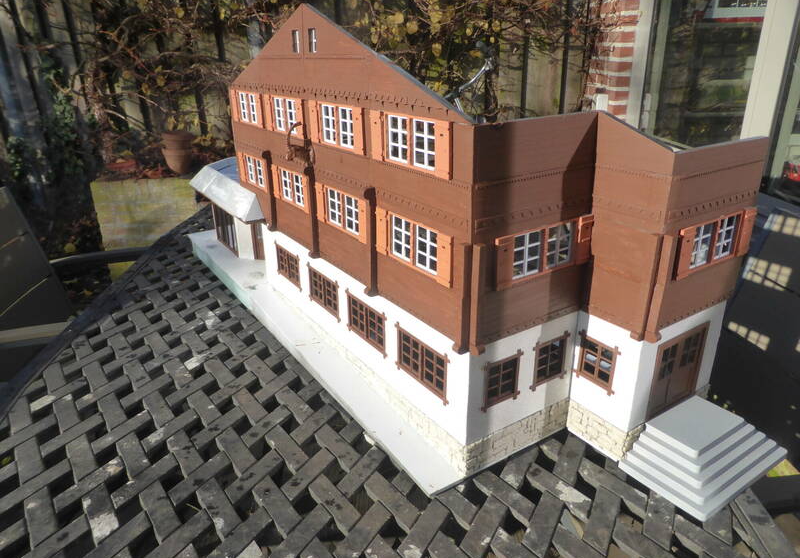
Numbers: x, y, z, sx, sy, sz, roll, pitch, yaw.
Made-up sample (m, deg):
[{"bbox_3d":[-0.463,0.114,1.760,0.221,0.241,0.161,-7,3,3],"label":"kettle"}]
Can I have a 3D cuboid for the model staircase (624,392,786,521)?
[{"bbox_3d":[0.319,0.173,0.575,0.160,0.042,0.089,-14,26,-30],"label":"model staircase"}]

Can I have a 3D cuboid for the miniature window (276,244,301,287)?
[{"bbox_3d":[-0.204,-0.024,1.010,0.009,0.060,0.106,-15,26,-30],"label":"miniature window"}]

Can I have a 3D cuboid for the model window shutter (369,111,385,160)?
[{"bbox_3d":[-0.024,-0.159,0.618,0.004,0.052,0.025,-14,25,-30],"label":"model window shutter"}]

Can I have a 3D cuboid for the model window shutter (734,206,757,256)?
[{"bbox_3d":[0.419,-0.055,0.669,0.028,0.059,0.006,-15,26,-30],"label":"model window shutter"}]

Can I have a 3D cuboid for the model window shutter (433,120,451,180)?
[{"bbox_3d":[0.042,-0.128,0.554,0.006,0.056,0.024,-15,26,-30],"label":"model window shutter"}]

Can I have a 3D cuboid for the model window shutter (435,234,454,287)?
[{"bbox_3d":[0.041,-0.016,0.503,0.006,0.049,0.025,-14,26,-30],"label":"model window shutter"}]

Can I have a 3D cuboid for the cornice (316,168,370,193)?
[{"bbox_3d":[-0.081,-0.134,0.755,0.006,0.013,0.160,-15,26,-30],"label":"cornice"}]

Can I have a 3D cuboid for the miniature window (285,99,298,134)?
[{"bbox_3d":[-0.166,-0.247,0.846,0.008,0.050,0.036,-15,26,-30],"label":"miniature window"}]

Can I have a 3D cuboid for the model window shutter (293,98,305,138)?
[{"bbox_3d":[-0.128,-0.203,0.705,0.006,0.049,0.025,-14,26,-30],"label":"model window shutter"}]

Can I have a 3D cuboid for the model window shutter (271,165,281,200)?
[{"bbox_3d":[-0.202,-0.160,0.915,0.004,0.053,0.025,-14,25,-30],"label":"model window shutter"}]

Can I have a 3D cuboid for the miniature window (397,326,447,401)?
[{"bbox_3d":[0.021,0.090,0.585,0.006,0.054,0.094,-14,26,-30],"label":"miniature window"}]

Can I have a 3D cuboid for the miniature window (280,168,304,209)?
[{"bbox_3d":[-0.151,-0.128,0.780,0.007,0.045,0.076,-14,26,-30],"label":"miniature window"}]

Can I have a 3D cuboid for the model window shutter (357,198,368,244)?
[{"bbox_3d":[-0.045,-0.073,0.690,0.004,0.055,0.022,-14,25,-30],"label":"model window shutter"}]

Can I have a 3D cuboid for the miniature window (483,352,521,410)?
[{"bbox_3d":[0.109,0.108,0.601,0.051,0.061,0.007,-14,25,-30],"label":"miniature window"}]

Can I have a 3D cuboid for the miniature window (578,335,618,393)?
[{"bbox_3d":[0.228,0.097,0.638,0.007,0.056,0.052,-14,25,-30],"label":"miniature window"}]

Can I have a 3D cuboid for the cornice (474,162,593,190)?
[{"bbox_3d":[0.124,-0.090,0.483,0.148,0.008,0.007,-14,26,-30],"label":"cornice"}]

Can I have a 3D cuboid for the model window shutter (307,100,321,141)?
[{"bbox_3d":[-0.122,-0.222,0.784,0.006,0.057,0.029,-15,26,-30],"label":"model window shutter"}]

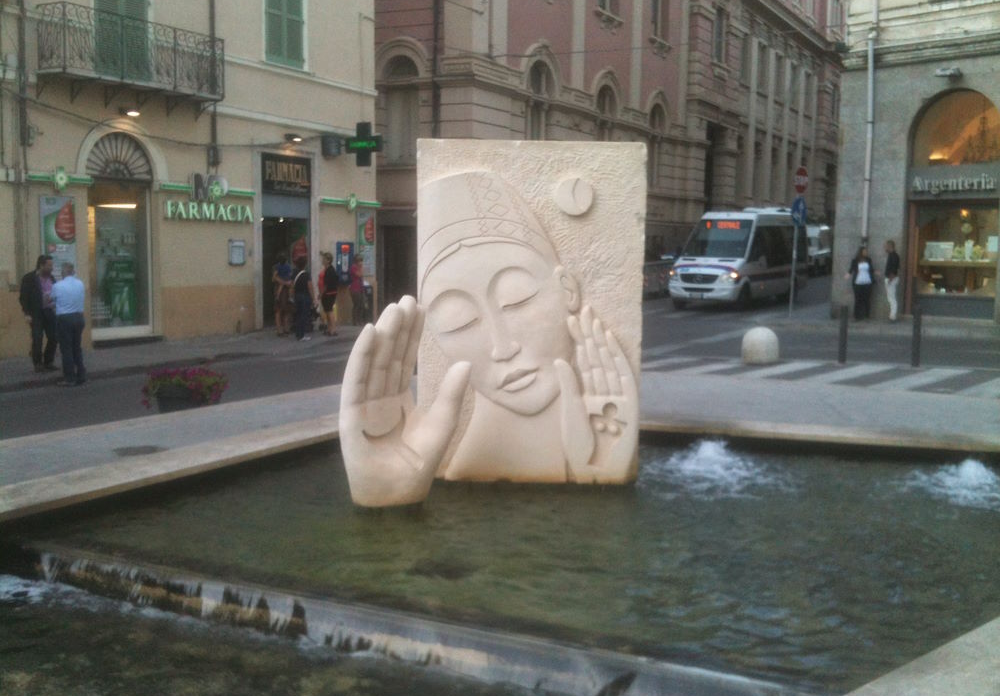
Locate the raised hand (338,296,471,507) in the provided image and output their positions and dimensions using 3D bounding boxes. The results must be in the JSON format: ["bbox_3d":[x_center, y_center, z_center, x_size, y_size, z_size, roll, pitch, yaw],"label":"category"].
[{"bbox_3d":[-0.616,0.348,6.520,0.660,1.360,0.560,-3,7,-37],"label":"raised hand"}]

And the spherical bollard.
[{"bbox_3d":[3.976,-0.034,15.431,0.600,0.590,0.600,1,5,0],"label":"spherical bollard"}]

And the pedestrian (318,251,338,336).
[{"bbox_3d":[-3.391,-1.076,20.112,0.360,1.640,0.460,1,5,3],"label":"pedestrian"}]

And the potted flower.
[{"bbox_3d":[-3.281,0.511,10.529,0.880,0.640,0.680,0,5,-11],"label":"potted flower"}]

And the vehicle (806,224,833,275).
[{"bbox_3d":[13.238,-4.227,43.001,1.960,2.200,5.000,4,8,31],"label":"vehicle"}]

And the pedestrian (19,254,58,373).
[{"bbox_3d":[-6.919,-0.514,15.192,0.420,1.760,0.550,6,7,44],"label":"pedestrian"}]

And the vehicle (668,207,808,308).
[{"bbox_3d":[7.166,-2.669,29.669,2.020,2.750,6.600,4,8,31],"label":"vehicle"}]

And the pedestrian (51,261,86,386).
[{"bbox_3d":[-6.106,-0.342,14.308,0.520,1.730,0.380,-2,6,-30],"label":"pedestrian"}]

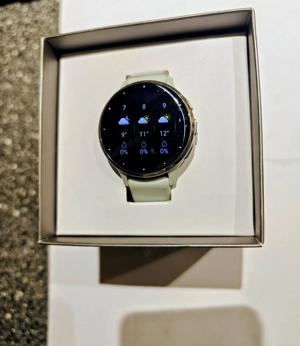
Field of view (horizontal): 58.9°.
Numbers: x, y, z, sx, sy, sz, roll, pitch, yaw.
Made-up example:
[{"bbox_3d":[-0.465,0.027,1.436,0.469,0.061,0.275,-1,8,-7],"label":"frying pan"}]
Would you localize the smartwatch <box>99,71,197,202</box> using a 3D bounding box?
[{"bbox_3d":[0.001,-0.018,0.132,0.044,0.033,0.061,-1,87,11],"label":"smartwatch"}]

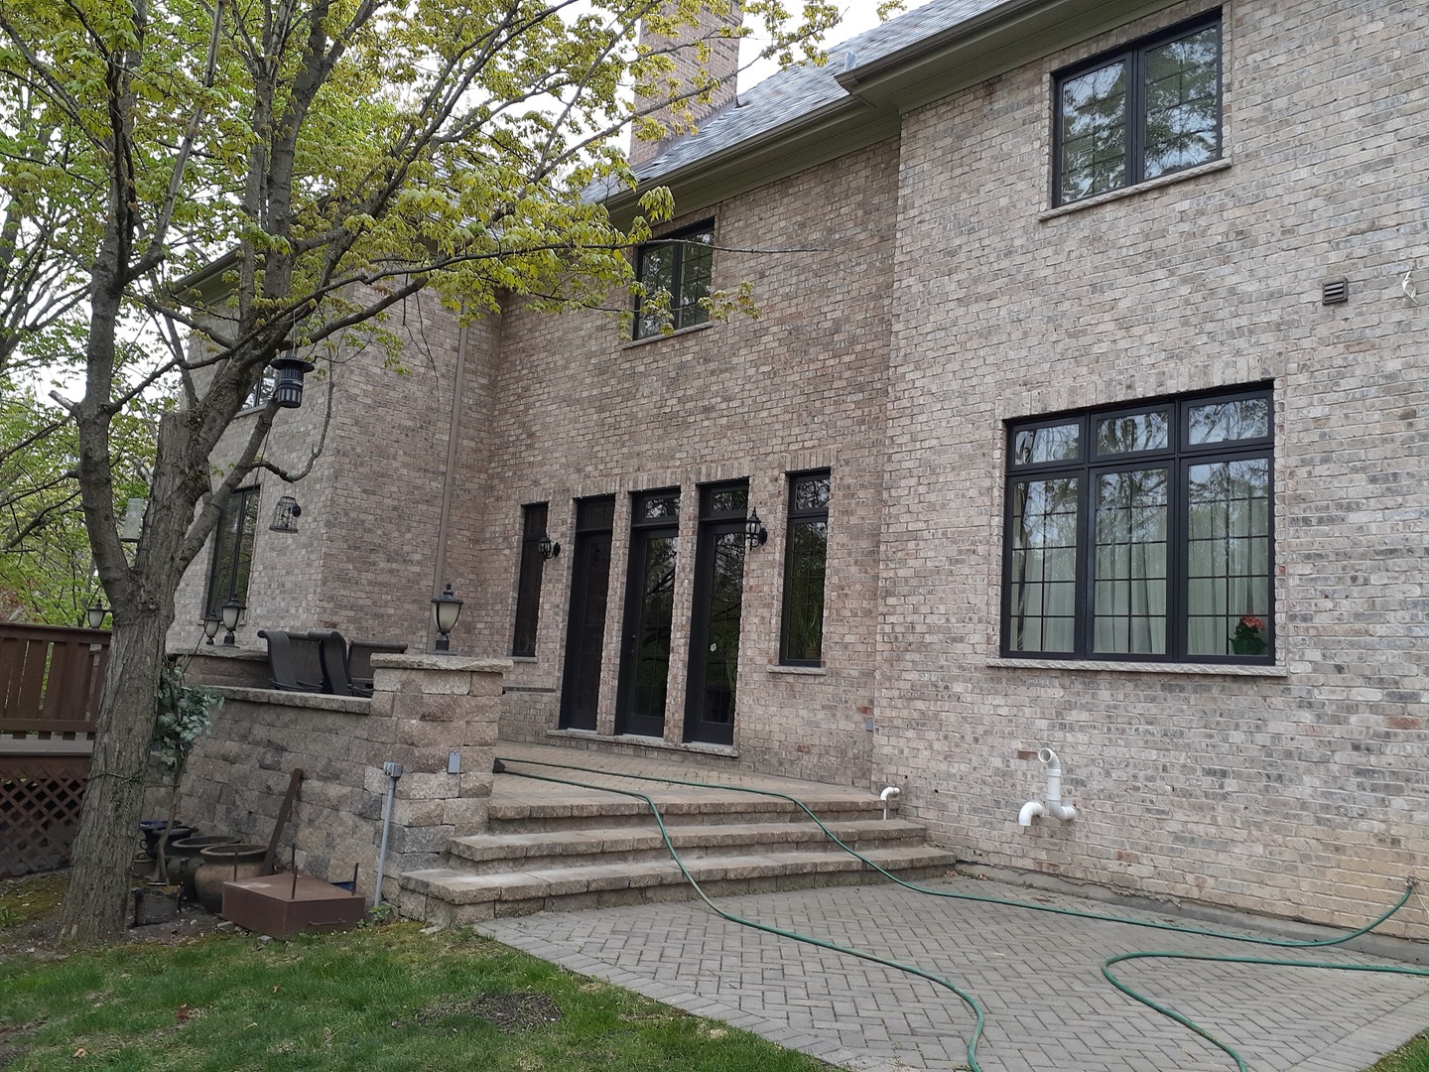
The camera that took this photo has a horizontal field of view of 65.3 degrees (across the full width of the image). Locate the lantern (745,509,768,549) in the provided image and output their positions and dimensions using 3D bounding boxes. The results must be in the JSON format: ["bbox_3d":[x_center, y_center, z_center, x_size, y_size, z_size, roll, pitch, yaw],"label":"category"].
[{"bbox_3d":[0.425,-0.055,11.305,0.240,0.420,0.160,11,-11,-44],"label":"lantern"}]

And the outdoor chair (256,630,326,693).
[{"bbox_3d":[-3.268,1.346,9.050,0.680,1.070,0.600,4,-8,-2],"label":"outdoor chair"}]

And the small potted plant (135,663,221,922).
[{"bbox_3d":[-2.876,1.362,5.950,0.390,1.350,0.400,11,-11,-44],"label":"small potted plant"}]

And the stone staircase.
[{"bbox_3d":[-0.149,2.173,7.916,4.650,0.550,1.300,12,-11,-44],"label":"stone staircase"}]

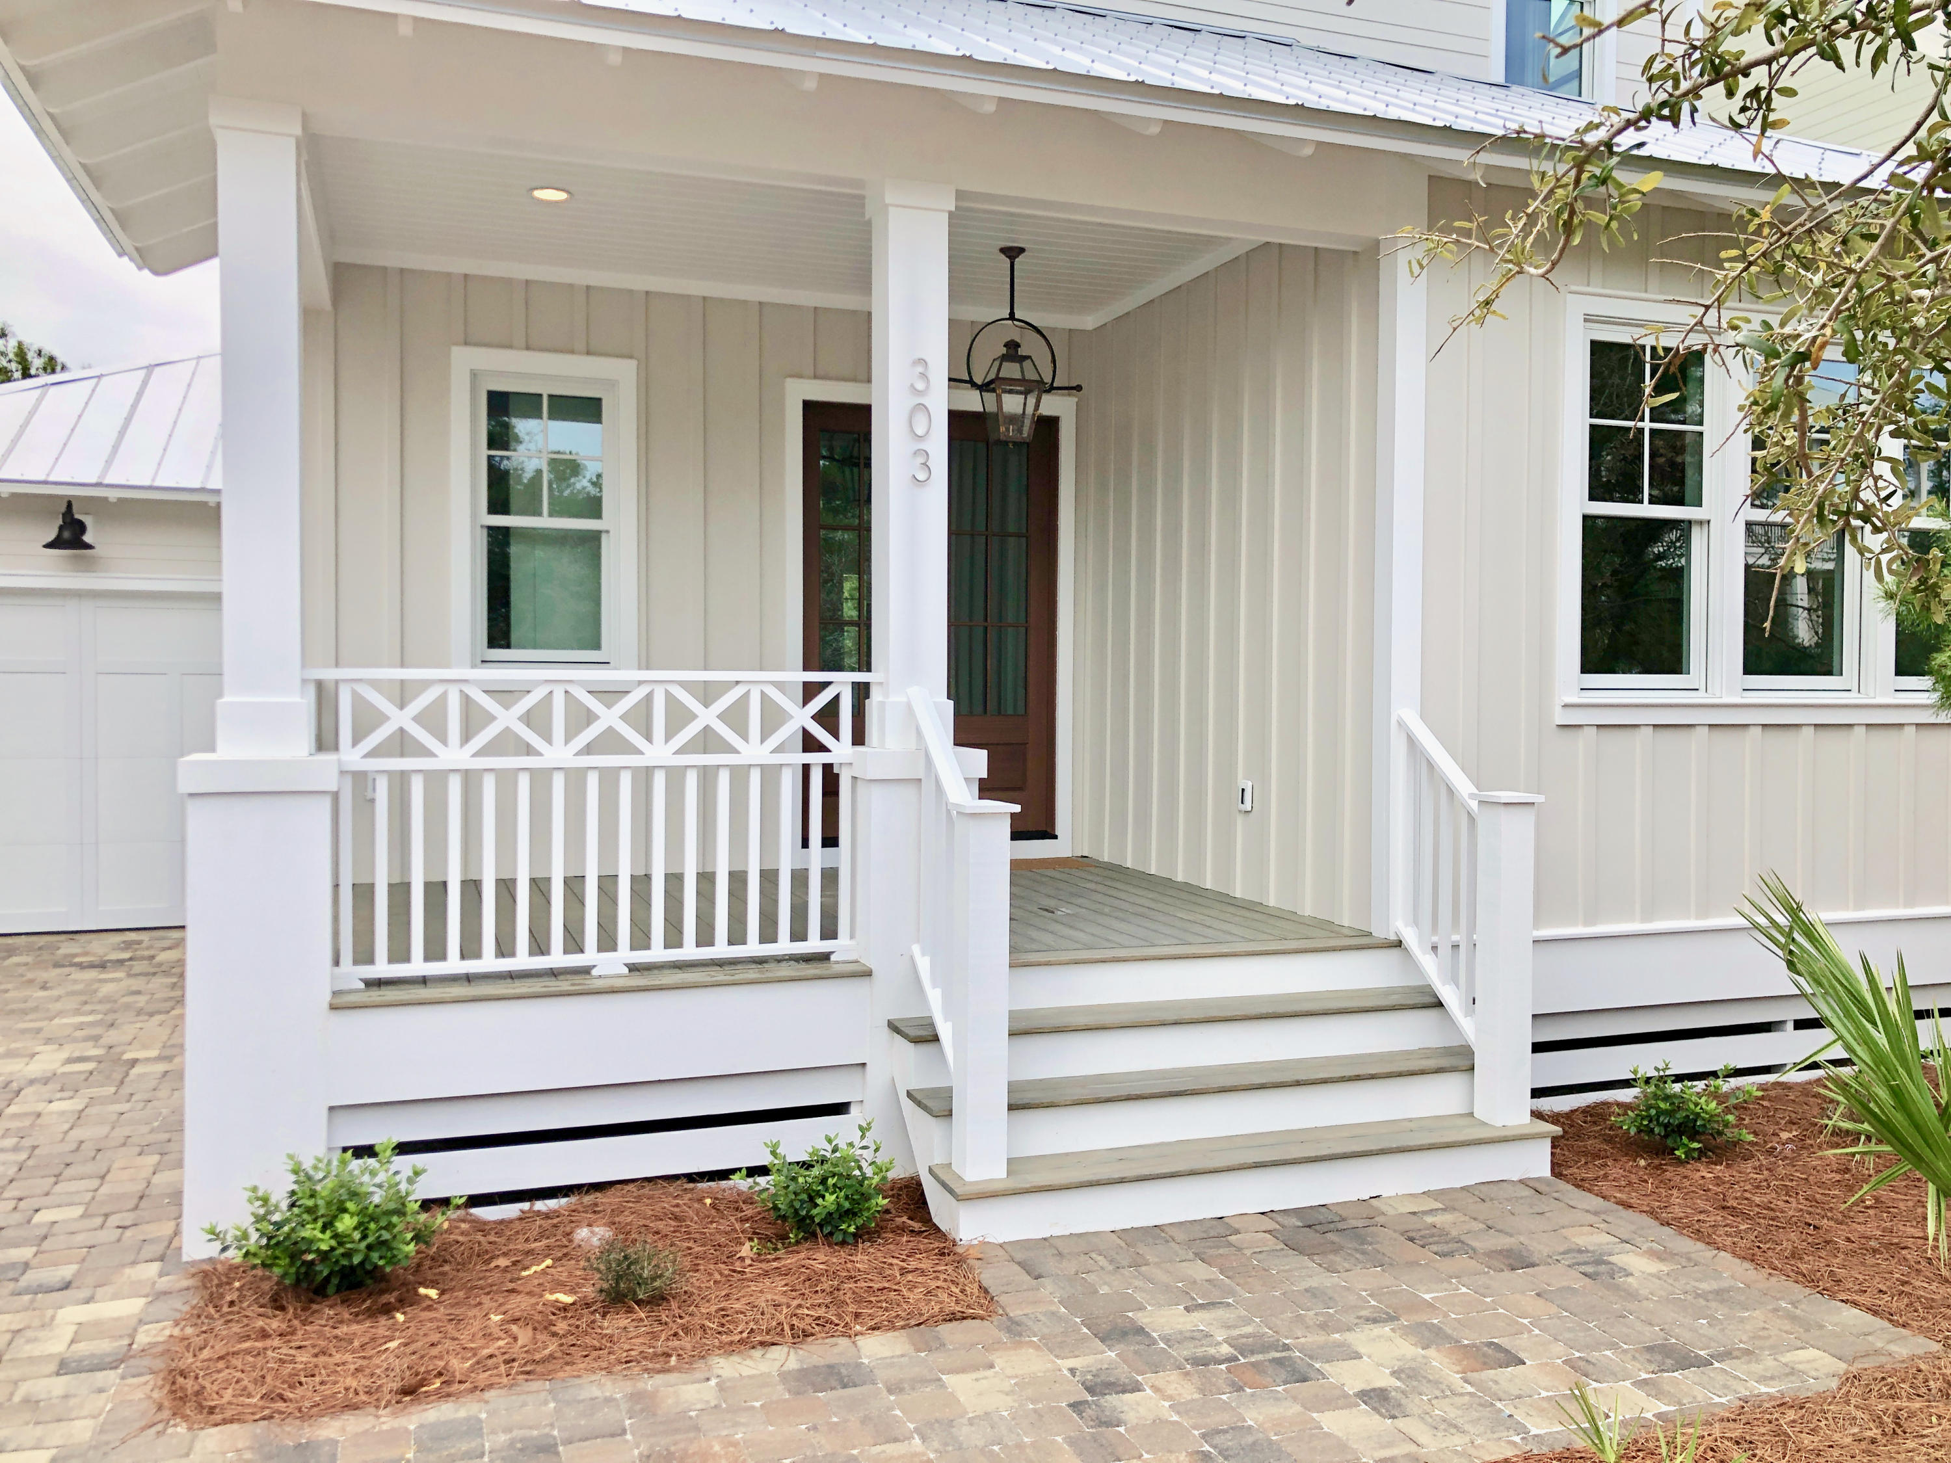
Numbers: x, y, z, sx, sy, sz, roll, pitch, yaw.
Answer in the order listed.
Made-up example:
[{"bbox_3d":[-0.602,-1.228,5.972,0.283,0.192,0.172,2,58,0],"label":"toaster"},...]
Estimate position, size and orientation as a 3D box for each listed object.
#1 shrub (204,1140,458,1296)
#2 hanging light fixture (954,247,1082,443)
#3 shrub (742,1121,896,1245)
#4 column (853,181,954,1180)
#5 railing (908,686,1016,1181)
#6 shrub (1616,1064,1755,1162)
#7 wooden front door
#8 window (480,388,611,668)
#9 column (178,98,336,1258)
[{"bbox_3d":[-1.882,1.405,4.630,0.690,0.430,0.600,0,2,-20],"label":"shrub"},{"bbox_3d":[0.181,-1.897,7.755,0.735,0.965,0.236,0,2,-20],"label":"hanging light fixture"},{"bbox_3d":[-0.497,1.423,5.042,0.480,0.370,0.450,0,2,0],"label":"shrub"},{"bbox_3d":[-0.246,-0.188,5.858,0.453,3.575,0.453,0,2,-20],"label":"column"},{"bbox_3d":[-0.072,0.642,5.375,0.187,1.589,0.771,0,2,-20],"label":"railing"},{"bbox_3d":[2.720,1.428,6.038,0.540,0.345,0.500,0,2,-20],"label":"shrub"},{"bbox_3d":[-0.258,-0.597,9.041,1.526,2.459,0.107,0,2,-20],"label":"wooden front door"},{"bbox_3d":[-2.247,-1.067,8.241,0.659,1.420,0.089,0,2,-20],"label":"window"},{"bbox_3d":[-2.302,-0.170,5.115,0.453,3.593,0.453,0,2,-20],"label":"column"}]

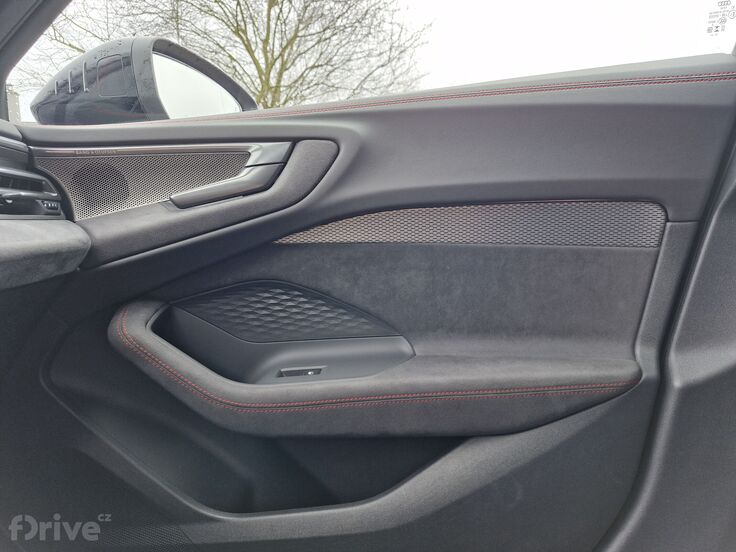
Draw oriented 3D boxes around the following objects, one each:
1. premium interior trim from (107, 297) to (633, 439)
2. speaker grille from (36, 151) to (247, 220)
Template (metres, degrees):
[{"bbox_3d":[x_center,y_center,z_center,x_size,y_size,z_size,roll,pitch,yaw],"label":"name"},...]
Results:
[{"bbox_3d":[0.000,0.112,0.645,0.665,0.150,0.125,1,13,2],"label":"premium interior trim"},{"bbox_3d":[-0.318,-0.128,0.690,0.290,0.100,0.025,-1,13,-4],"label":"speaker grille"}]

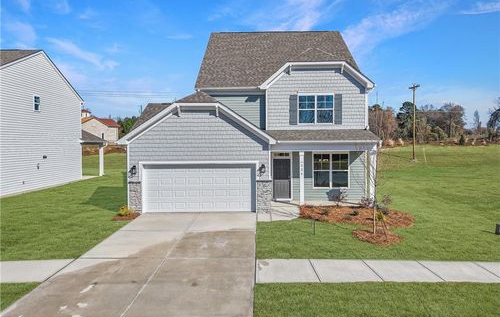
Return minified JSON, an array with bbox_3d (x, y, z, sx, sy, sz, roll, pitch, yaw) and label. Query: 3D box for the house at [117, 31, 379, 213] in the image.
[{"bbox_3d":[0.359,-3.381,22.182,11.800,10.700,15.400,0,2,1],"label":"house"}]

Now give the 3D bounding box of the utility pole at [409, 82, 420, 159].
[{"bbox_3d":[24.658,-5.497,52.000,0.350,11.430,2.400,-1,2,-14],"label":"utility pole"}]

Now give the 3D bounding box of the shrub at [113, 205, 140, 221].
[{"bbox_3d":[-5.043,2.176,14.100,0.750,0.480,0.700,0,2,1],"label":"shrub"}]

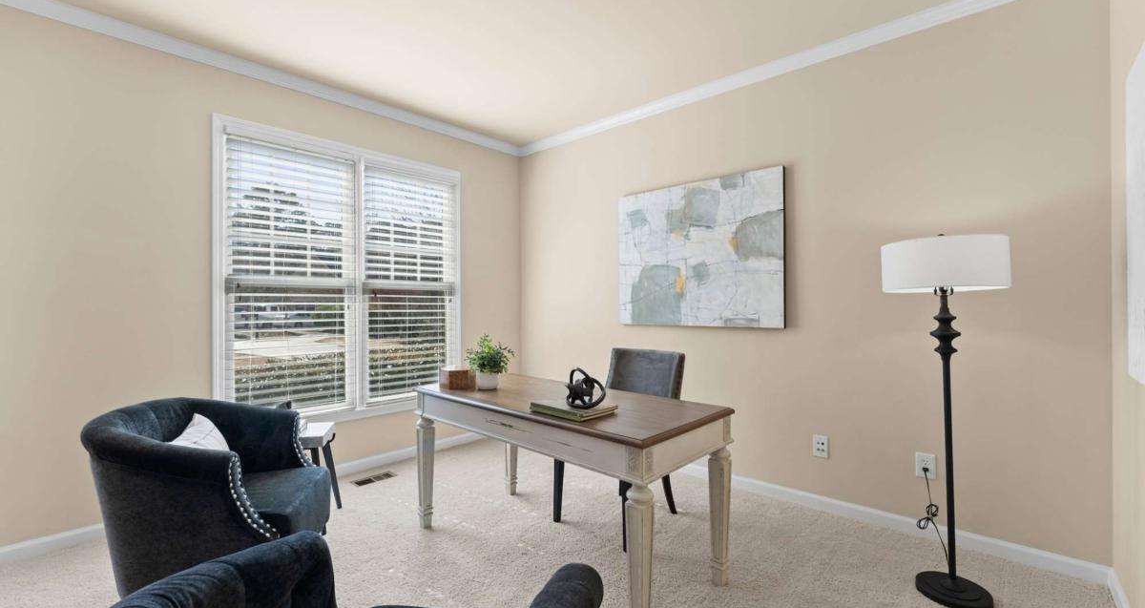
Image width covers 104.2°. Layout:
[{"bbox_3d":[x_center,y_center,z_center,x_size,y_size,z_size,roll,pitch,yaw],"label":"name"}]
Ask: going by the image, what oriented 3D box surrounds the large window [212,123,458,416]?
[{"bbox_3d":[-1.575,-0.175,3.280,1.675,1.920,0.100,0,0,-45],"label":"large window"}]

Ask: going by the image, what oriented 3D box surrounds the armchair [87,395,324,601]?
[{"bbox_3d":[-1.531,0.835,1.949,0.770,0.770,0.760,0,0,-13],"label":"armchair"}]

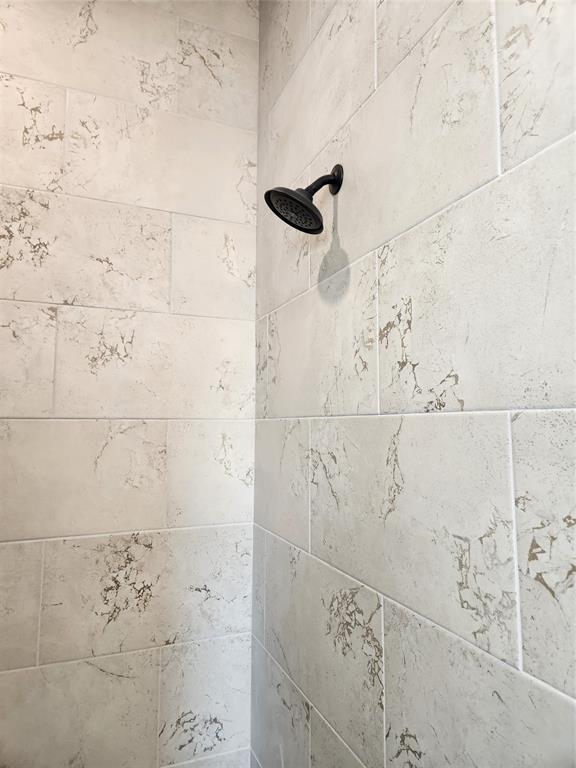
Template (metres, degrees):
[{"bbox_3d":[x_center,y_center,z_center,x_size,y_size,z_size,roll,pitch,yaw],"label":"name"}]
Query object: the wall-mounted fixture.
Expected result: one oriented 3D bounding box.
[{"bbox_3d":[0.030,-0.391,1.056,0.157,0.153,0.138,2,-6,-22],"label":"wall-mounted fixture"}]

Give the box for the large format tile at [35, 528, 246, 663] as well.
[{"bbox_3d":[-0.361,0.564,1.399,0.553,0.304,0.010,2,-6,-22],"label":"large format tile"}]

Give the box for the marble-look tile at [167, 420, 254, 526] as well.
[{"bbox_3d":[-0.222,0.261,1.473,0.250,0.301,0.014,2,-6,-22],"label":"marble-look tile"}]

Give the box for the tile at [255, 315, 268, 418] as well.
[{"bbox_3d":[-0.074,-0.042,1.494,0.014,0.301,0.108,2,-6,-22],"label":"tile"}]

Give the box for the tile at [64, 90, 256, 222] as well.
[{"bbox_3d":[-0.355,-0.653,1.499,0.546,0.301,0.014,2,-6,-22],"label":"tile"}]

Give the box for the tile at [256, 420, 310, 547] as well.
[{"bbox_3d":[-0.022,0.252,1.344,0.010,0.304,0.402,2,-6,-22],"label":"tile"}]

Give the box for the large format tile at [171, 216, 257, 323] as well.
[{"bbox_3d":[-0.221,-0.344,1.528,0.253,0.301,0.014,2,-6,-22],"label":"large format tile"}]

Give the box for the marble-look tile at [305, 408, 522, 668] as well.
[{"bbox_3d":[0.167,0.209,0.883,0.014,0.301,0.579,2,-6,-22],"label":"marble-look tile"}]

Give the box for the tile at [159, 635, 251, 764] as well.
[{"bbox_3d":[-0.227,0.875,1.426,0.259,0.304,0.010,2,-6,-22],"label":"tile"}]

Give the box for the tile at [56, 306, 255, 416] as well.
[{"bbox_3d":[-0.357,-0.047,1.445,0.544,0.301,0.014,2,-6,-22],"label":"tile"}]

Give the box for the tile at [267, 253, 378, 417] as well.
[{"bbox_3d":[0.056,-0.071,1.186,0.010,0.304,0.585,2,-6,-22],"label":"tile"}]

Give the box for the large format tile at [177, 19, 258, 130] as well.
[{"bbox_3d":[-0.219,-0.959,1.598,0.259,0.304,0.010,2,-6,-22],"label":"large format tile"}]

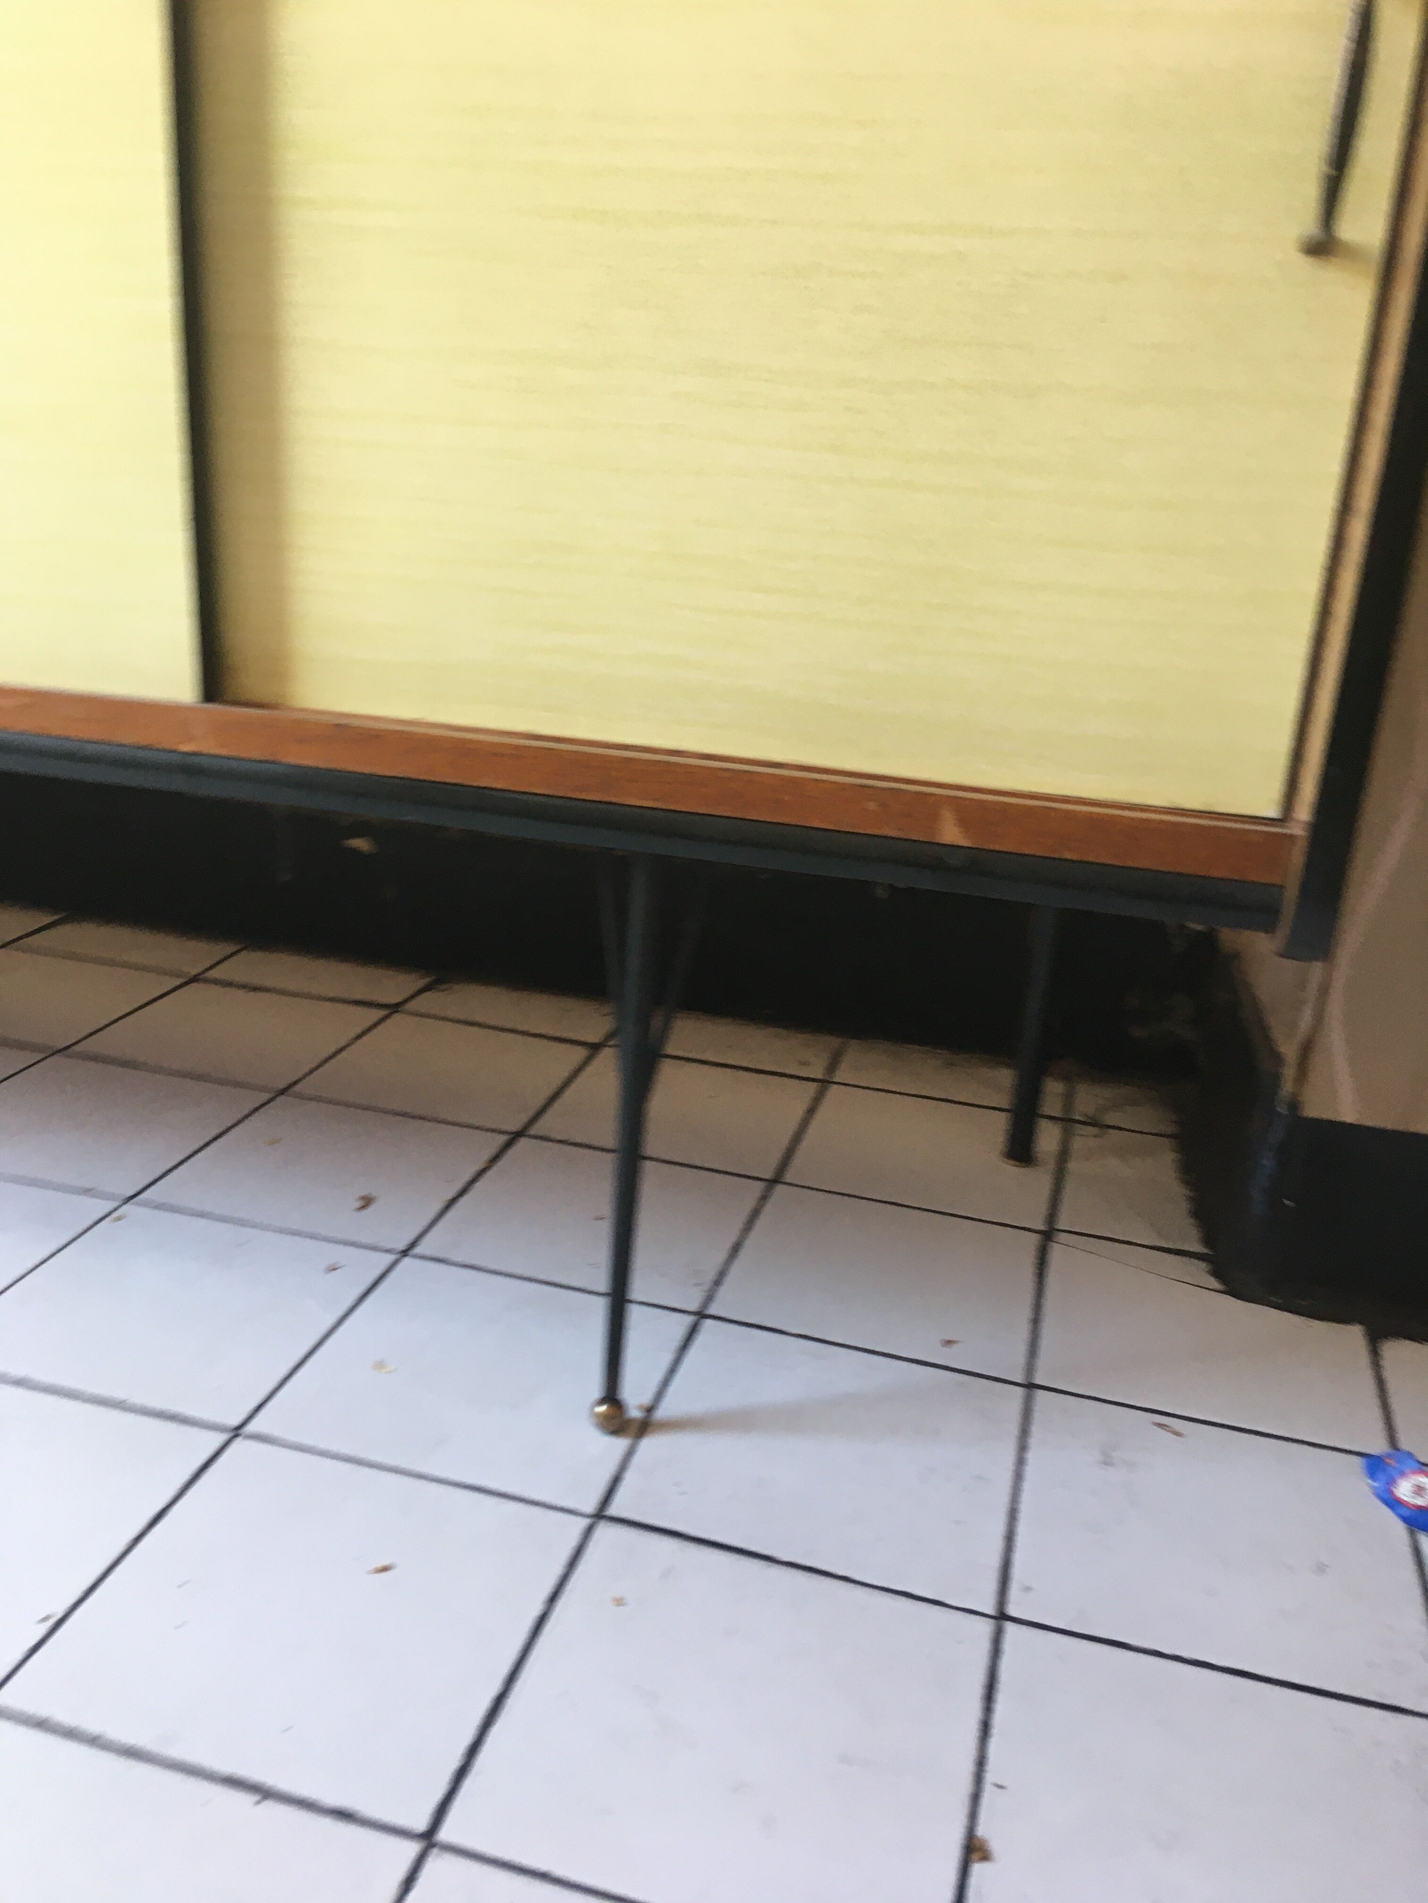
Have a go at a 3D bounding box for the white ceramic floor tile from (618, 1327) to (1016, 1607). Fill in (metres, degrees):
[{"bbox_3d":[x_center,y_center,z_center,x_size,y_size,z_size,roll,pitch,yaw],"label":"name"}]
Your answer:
[{"bbox_3d":[0.066,0.279,0.887,0.198,0.010,0.198,9,19,13],"label":"white ceramic floor tile"}]

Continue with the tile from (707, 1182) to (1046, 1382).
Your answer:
[{"bbox_3d":[0.116,0.215,1.050,0.197,0.009,0.197,9,19,13],"label":"tile"}]

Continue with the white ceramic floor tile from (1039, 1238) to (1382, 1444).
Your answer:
[{"bbox_3d":[0.308,0.245,1.005,0.197,0.009,0.197,9,19,13],"label":"white ceramic floor tile"}]

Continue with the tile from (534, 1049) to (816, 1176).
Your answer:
[{"bbox_3d":[-0.025,0.129,1.279,0.197,0.009,0.197,9,19,13],"label":"tile"}]

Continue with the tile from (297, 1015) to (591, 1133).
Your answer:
[{"bbox_3d":[-0.224,0.103,1.358,0.198,0.010,0.198,9,19,13],"label":"tile"}]

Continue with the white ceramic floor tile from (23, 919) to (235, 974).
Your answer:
[{"bbox_3d":[-0.579,0.000,1.594,0.198,0.010,0.099,9,19,13],"label":"white ceramic floor tile"}]

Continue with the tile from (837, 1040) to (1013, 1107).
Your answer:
[{"bbox_3d":[0.207,0.114,1.375,0.197,0.009,0.102,9,19,13],"label":"tile"}]

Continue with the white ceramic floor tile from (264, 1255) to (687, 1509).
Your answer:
[{"bbox_3d":[-0.131,0.249,0.933,0.198,0.010,0.198,9,19,13],"label":"white ceramic floor tile"}]

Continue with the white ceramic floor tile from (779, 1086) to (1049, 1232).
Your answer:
[{"bbox_3d":[0.172,0.162,1.266,0.198,0.010,0.198,9,19,13],"label":"white ceramic floor tile"}]

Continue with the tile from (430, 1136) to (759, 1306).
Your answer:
[{"bbox_3d":[-0.079,0.191,1.123,0.198,0.010,0.198,9,19,13],"label":"tile"}]

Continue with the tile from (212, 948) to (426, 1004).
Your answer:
[{"bbox_3d":[-0.372,0.026,1.508,0.197,0.009,0.099,9,19,13],"label":"tile"}]

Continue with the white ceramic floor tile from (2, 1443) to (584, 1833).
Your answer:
[{"bbox_3d":[-0.184,0.307,0.744,0.198,0.010,0.198,9,19,13],"label":"white ceramic floor tile"}]

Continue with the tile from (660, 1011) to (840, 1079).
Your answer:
[{"bbox_3d":[0.014,0.085,1.419,0.197,0.009,0.101,9,19,13],"label":"tile"}]

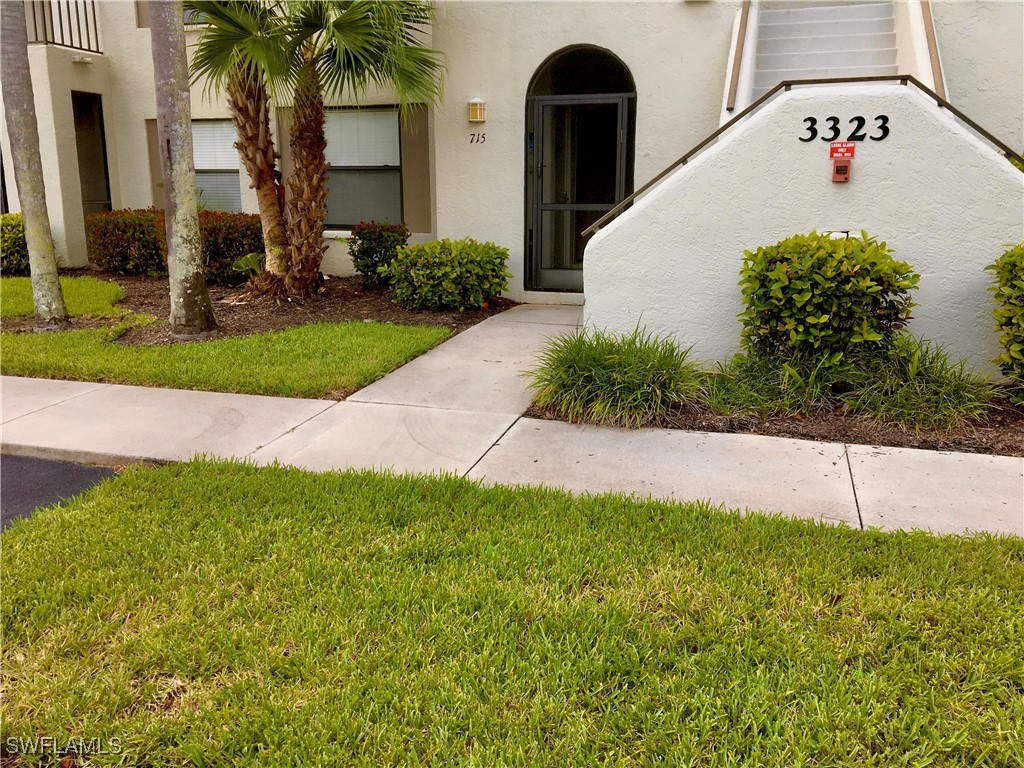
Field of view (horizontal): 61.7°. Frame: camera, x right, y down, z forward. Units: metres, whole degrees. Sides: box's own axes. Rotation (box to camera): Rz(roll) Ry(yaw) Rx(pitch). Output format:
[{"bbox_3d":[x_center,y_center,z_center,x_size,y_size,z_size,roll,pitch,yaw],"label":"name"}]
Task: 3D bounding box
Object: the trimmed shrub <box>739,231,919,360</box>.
[{"bbox_3d":[2.043,-0.452,5.650,1.027,0.960,0.852,4,16,17],"label":"trimmed shrub"}]

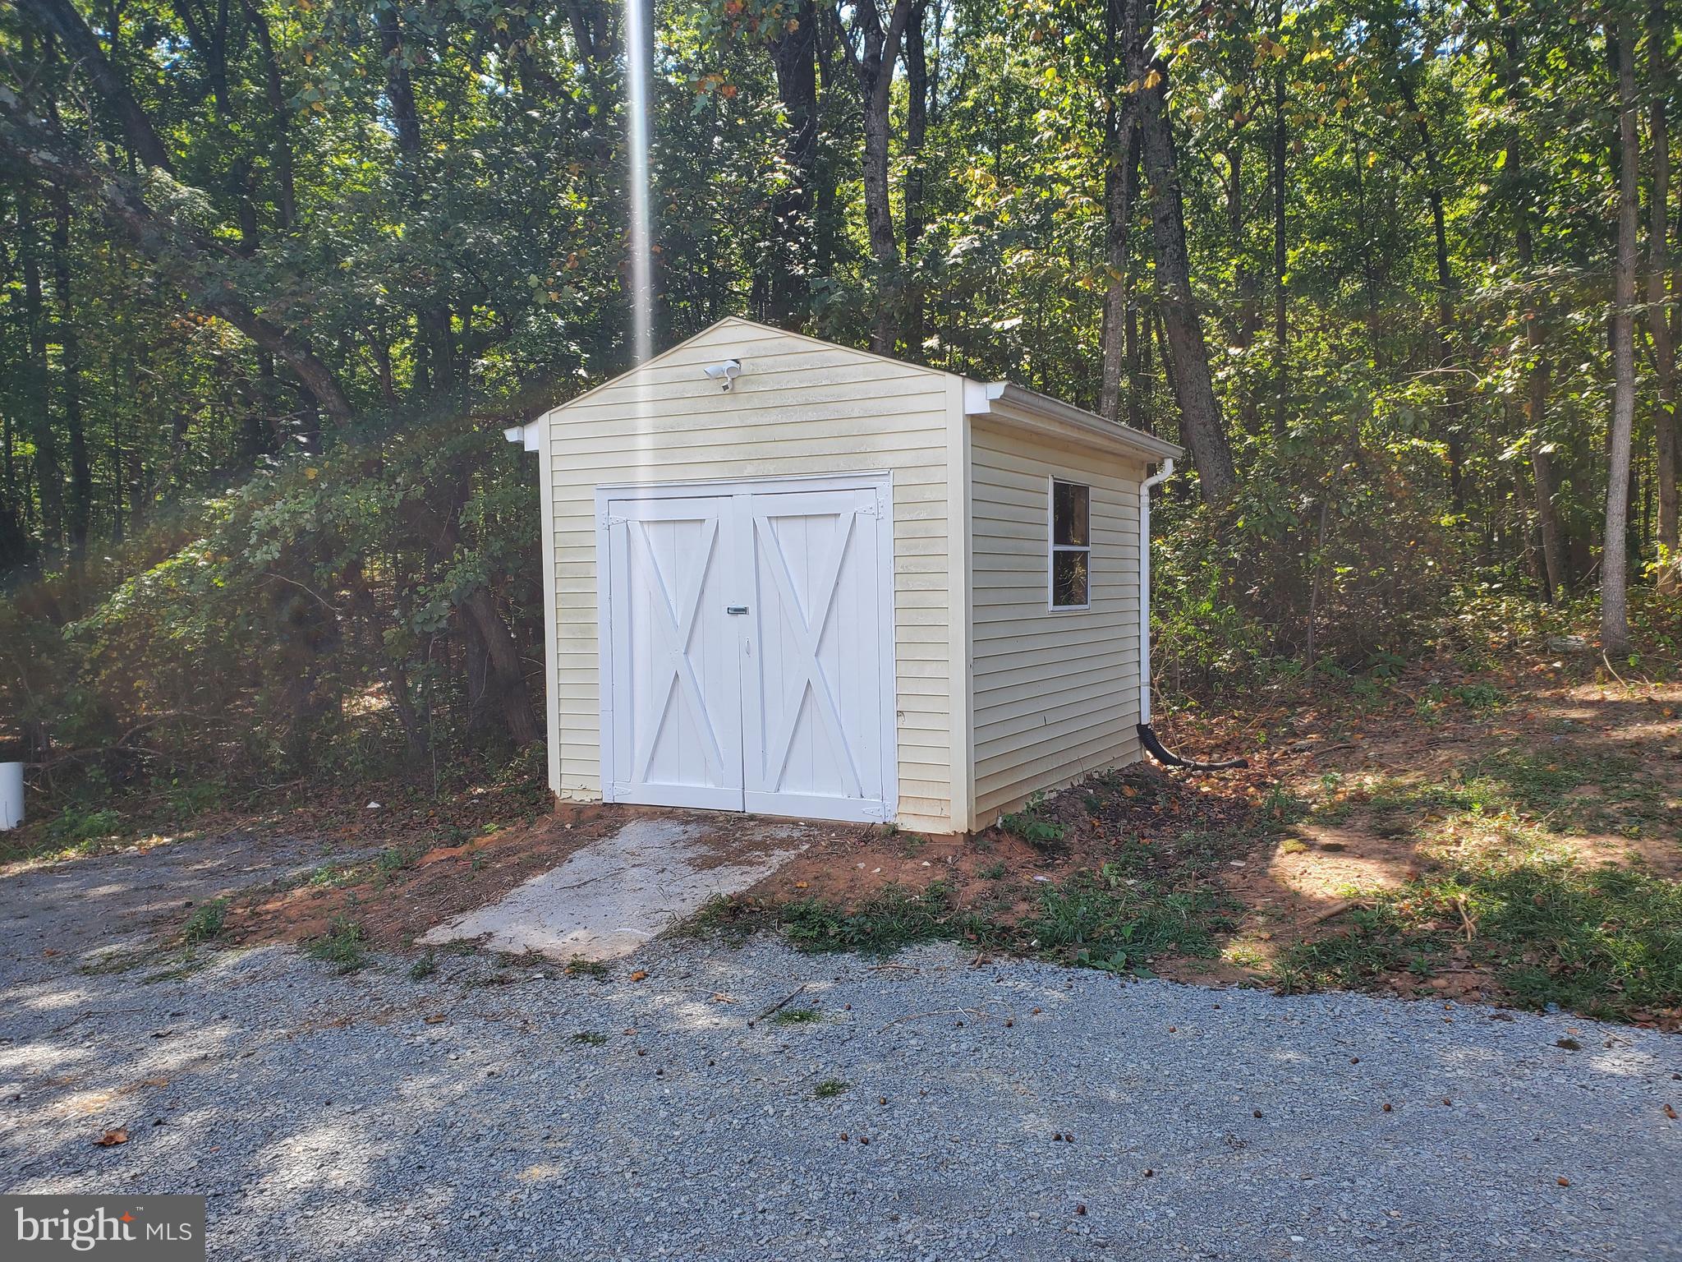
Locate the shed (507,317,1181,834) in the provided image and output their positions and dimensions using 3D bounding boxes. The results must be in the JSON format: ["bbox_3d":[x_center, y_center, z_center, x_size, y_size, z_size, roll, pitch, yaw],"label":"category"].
[{"bbox_3d":[0.191,-0.426,9.313,3.707,3.055,3.447,0,2,30],"label":"shed"}]

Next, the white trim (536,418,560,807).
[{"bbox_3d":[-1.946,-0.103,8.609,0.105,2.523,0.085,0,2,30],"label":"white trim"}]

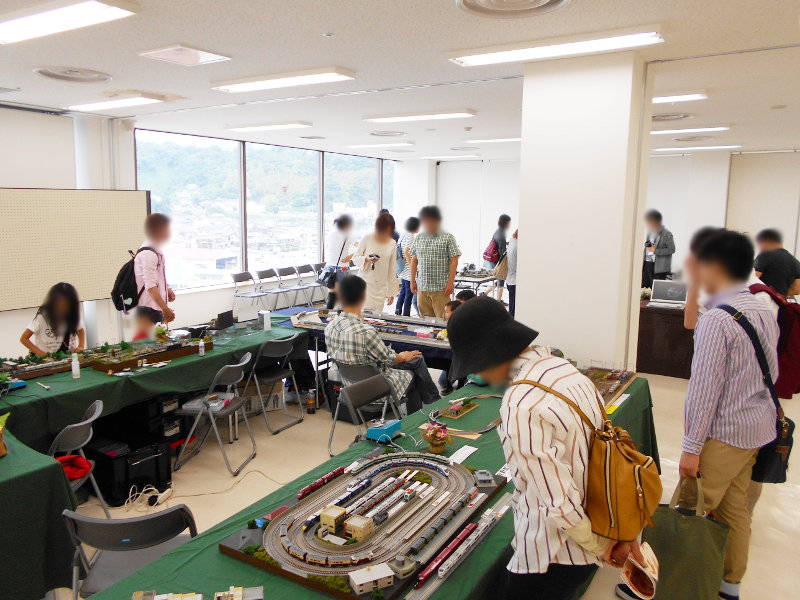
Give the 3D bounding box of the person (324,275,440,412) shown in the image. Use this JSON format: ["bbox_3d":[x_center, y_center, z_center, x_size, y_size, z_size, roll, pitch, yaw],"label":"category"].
[{"bbox_3d":[-0.118,0.453,4.341,0.560,1.300,0.800,8,12,40],"label":"person"}]

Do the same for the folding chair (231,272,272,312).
[{"bbox_3d":[-2.200,-0.021,8.950,0.470,0.745,0.430,6,11,31],"label":"folding chair"}]

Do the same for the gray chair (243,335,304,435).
[{"bbox_3d":[-1.085,0.637,4.896,0.470,0.745,0.430,6,11,31],"label":"gray chair"}]

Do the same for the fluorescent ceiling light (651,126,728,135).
[{"bbox_3d":[3.306,-2.078,7.322,1.250,0.060,0.230,6,10,30],"label":"fluorescent ceiling light"}]

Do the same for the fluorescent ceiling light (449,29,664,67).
[{"bbox_3d":[0.900,-1.523,3.614,1.250,0.060,0.230,6,10,30],"label":"fluorescent ceiling light"}]

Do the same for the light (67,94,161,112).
[{"bbox_3d":[-2.810,-1.931,5.861,1.255,0.060,0.230,6,11,31],"label":"light"}]

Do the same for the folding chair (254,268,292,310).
[{"bbox_3d":[-1.933,-0.086,9.380,0.470,0.745,0.430,6,11,31],"label":"folding chair"}]

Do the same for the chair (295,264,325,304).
[{"bbox_3d":[-1.472,-0.217,10.386,0.470,0.750,0.440,6,10,30],"label":"chair"}]

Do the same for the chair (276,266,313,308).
[{"bbox_3d":[-1.712,-0.156,9.975,0.470,0.750,0.440,6,10,30],"label":"chair"}]

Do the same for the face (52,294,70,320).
[{"bbox_3d":[-2.591,0.050,4.600,0.145,0.190,0.140,-4,10,-25],"label":"face"}]

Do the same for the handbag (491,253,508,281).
[{"bbox_3d":[1.292,-0.435,7.800,0.280,0.360,0.160,2,9,9],"label":"handbag"}]

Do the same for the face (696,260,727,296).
[{"bbox_3d":[1.358,-0.098,2.620,0.140,0.180,0.140,6,11,33],"label":"face"}]

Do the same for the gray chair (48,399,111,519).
[{"bbox_3d":[-1.796,0.930,3.003,0.470,0.745,0.430,0,9,-6],"label":"gray chair"}]

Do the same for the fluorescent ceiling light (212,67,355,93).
[{"bbox_3d":[-0.938,-1.728,4.718,1.255,0.060,0.230,6,11,31],"label":"fluorescent ceiling light"}]

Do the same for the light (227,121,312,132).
[{"bbox_3d":[-1.668,-2.191,7.578,1.255,0.060,0.230,6,11,31],"label":"light"}]

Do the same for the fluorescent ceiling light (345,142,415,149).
[{"bbox_3d":[-0.345,-2.414,9.268,1.250,0.060,0.230,6,10,30],"label":"fluorescent ceiling light"}]

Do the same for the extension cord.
[{"bbox_3d":[-1.439,1.189,3.626,0.070,0.045,0.180,1,9,2],"label":"extension cord"}]

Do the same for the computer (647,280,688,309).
[{"bbox_3d":[2.898,-0.054,6.509,0.365,0.250,0.310,6,10,30],"label":"computer"}]

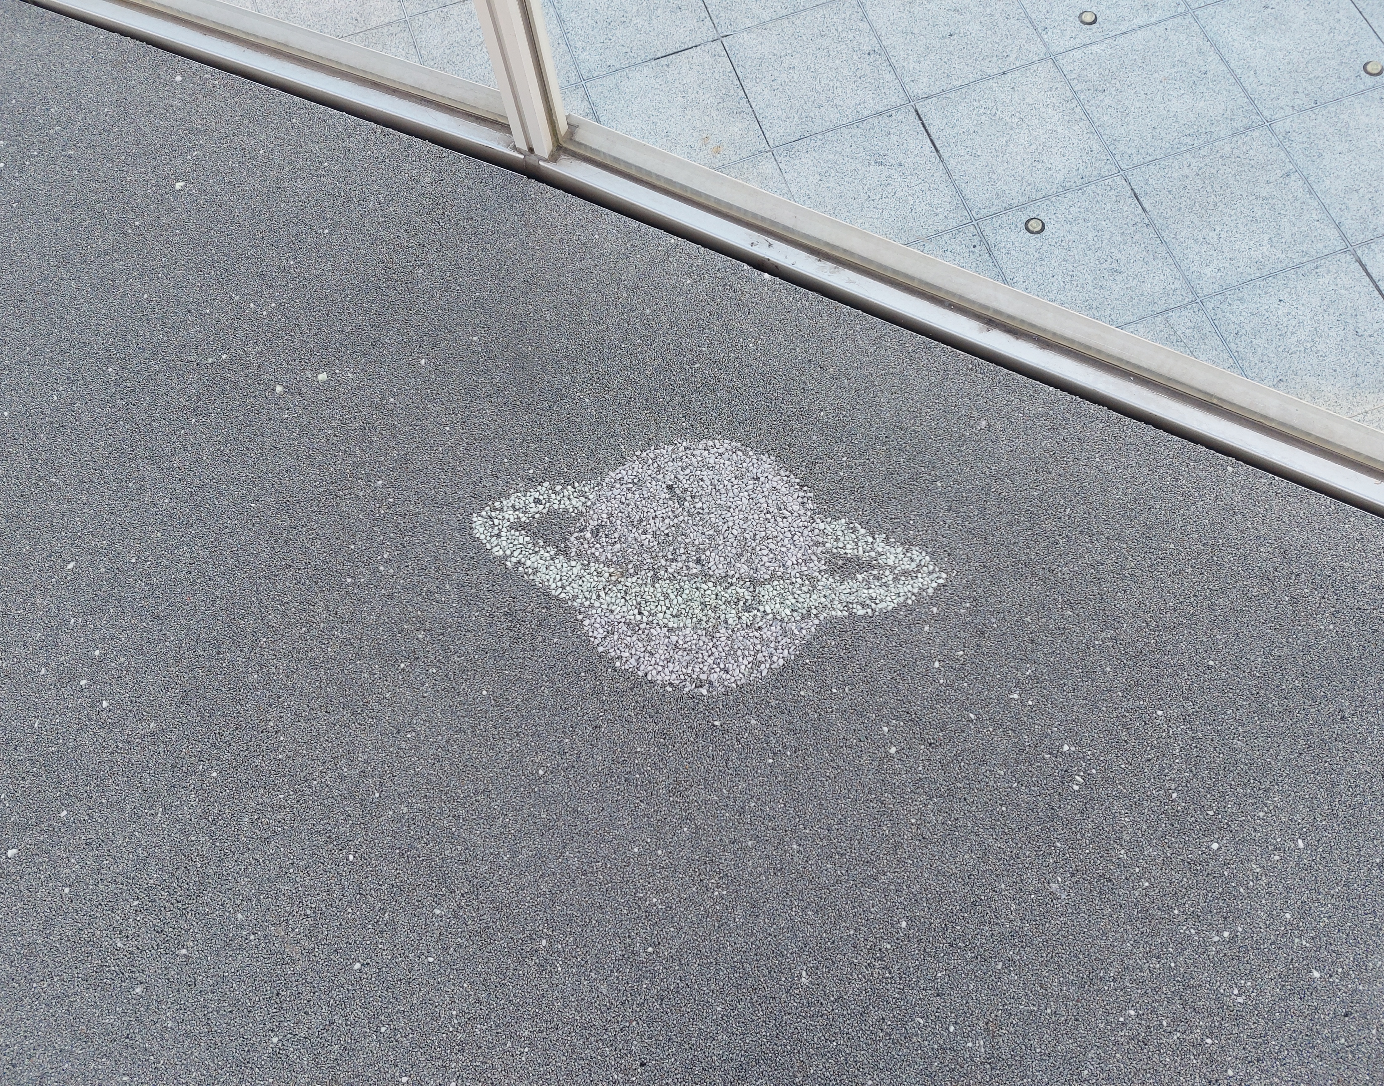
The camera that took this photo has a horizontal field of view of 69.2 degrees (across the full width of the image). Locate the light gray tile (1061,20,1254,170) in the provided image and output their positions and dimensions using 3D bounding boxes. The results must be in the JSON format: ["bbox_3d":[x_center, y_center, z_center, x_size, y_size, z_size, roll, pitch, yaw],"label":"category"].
[{"bbox_3d":[0.912,-0.886,1.974,0.298,0.015,0.298,-19,71,-3],"label":"light gray tile"}]

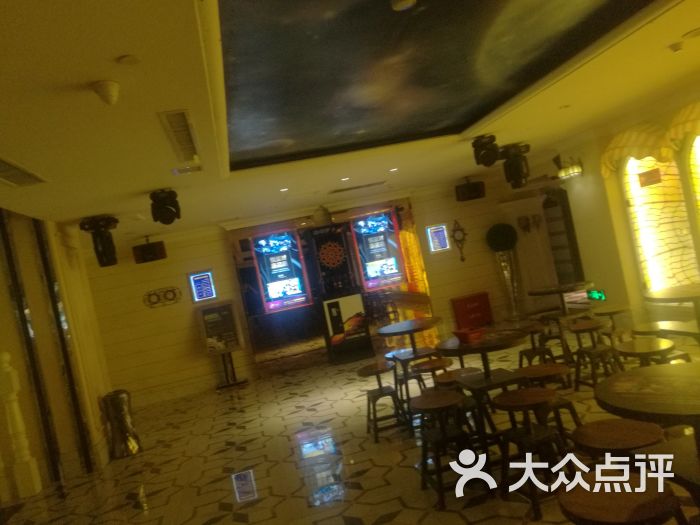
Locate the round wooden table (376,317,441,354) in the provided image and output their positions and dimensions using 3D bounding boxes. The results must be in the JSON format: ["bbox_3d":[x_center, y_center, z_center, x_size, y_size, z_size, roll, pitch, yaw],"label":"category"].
[{"bbox_3d":[0.637,0.967,5.083,0.620,0.759,0.620,-11,1,0],"label":"round wooden table"}]

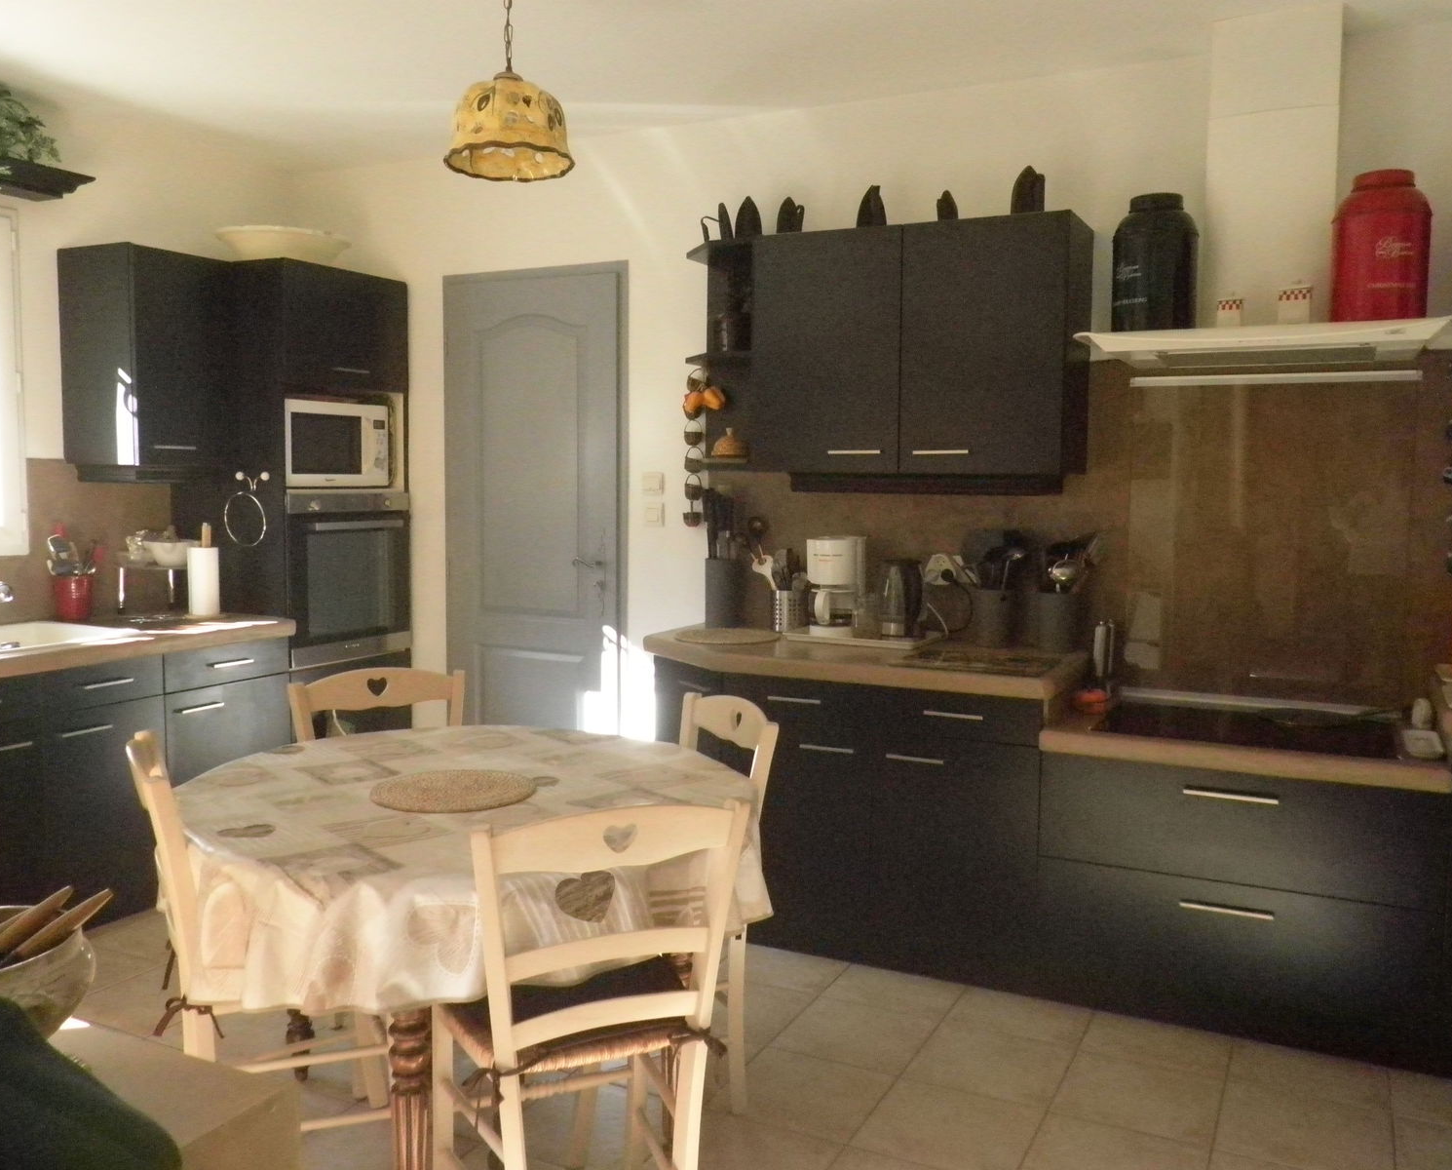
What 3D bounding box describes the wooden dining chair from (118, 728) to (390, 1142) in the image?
[{"bbox_3d":[-0.865,0.704,2.334,0.460,0.845,0.430,-2,6,-28],"label":"wooden dining chair"}]

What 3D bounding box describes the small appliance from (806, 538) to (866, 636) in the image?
[{"bbox_3d":[0.323,-0.010,3.793,0.165,0.315,0.220,3,6,26],"label":"small appliance"}]

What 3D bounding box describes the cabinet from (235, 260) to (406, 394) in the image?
[{"bbox_3d":[-1.568,-0.912,4.410,0.560,0.405,0.605,3,6,26],"label":"cabinet"}]

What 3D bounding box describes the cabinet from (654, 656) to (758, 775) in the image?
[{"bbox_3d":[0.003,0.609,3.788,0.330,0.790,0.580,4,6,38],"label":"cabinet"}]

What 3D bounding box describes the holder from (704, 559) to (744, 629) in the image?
[{"bbox_3d":[-0.006,0.028,3.984,0.122,0.220,0.122,1,5,0],"label":"holder"}]

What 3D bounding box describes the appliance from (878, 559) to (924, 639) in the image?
[{"bbox_3d":[0.533,0.035,3.700,0.150,0.250,0.200,0,5,-6],"label":"appliance"}]

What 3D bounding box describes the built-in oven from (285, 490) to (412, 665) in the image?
[{"bbox_3d":[-1.599,-0.046,4.534,0.550,0.606,0.602,3,5,26],"label":"built-in oven"}]

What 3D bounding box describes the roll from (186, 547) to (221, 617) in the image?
[{"bbox_3d":[-1.852,-0.019,4.307,0.120,0.238,0.120,1,5,0],"label":"roll"}]

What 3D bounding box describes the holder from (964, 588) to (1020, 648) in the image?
[{"bbox_3d":[0.802,0.098,3.653,0.148,0.175,0.148,3,5,26],"label":"holder"}]

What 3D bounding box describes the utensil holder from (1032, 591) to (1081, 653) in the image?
[{"bbox_3d":[0.954,0.106,3.510,0.130,0.166,0.130,3,6,26],"label":"utensil holder"}]

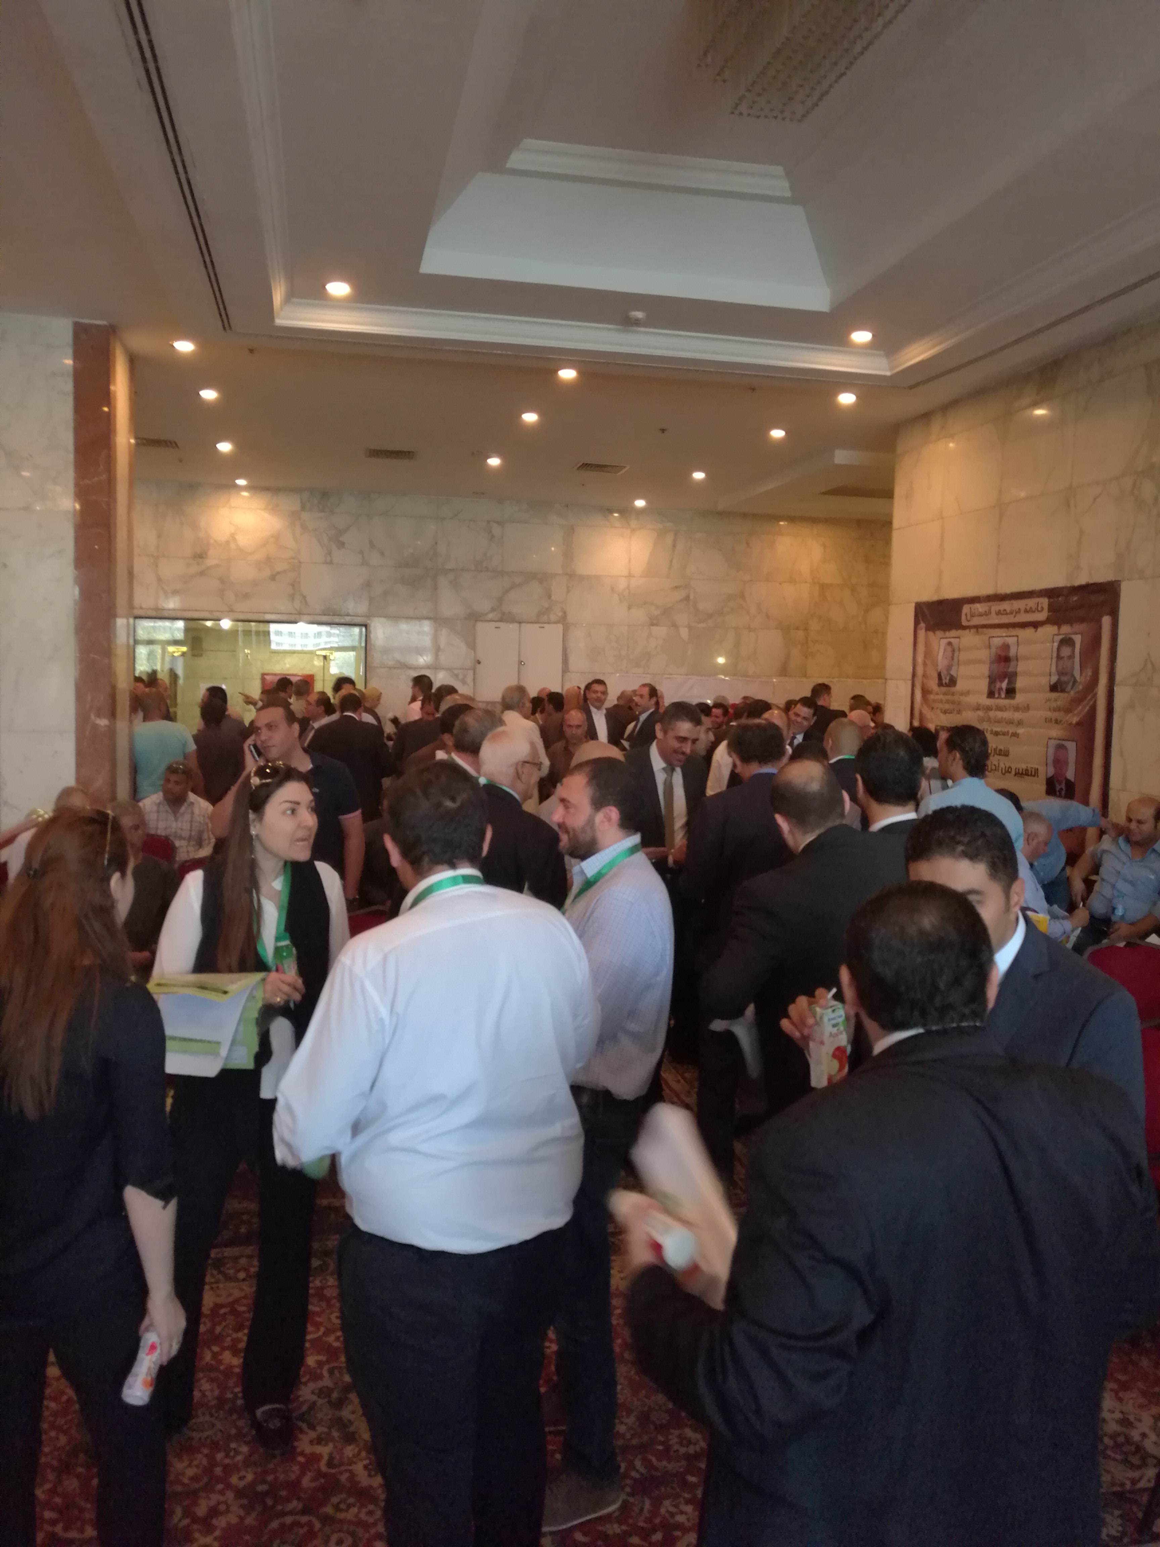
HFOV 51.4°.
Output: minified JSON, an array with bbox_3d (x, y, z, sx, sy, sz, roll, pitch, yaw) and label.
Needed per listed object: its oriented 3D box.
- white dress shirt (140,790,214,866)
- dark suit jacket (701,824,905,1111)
[{"bbox_3d":[-2.355,0.392,7.050,0.500,0.600,0.340,0,5,-14],"label":"white dress shirt"},{"bbox_3d":[0.616,0.533,3.027,0.560,0.740,0.380,0,5,-18],"label":"dark suit jacket"}]

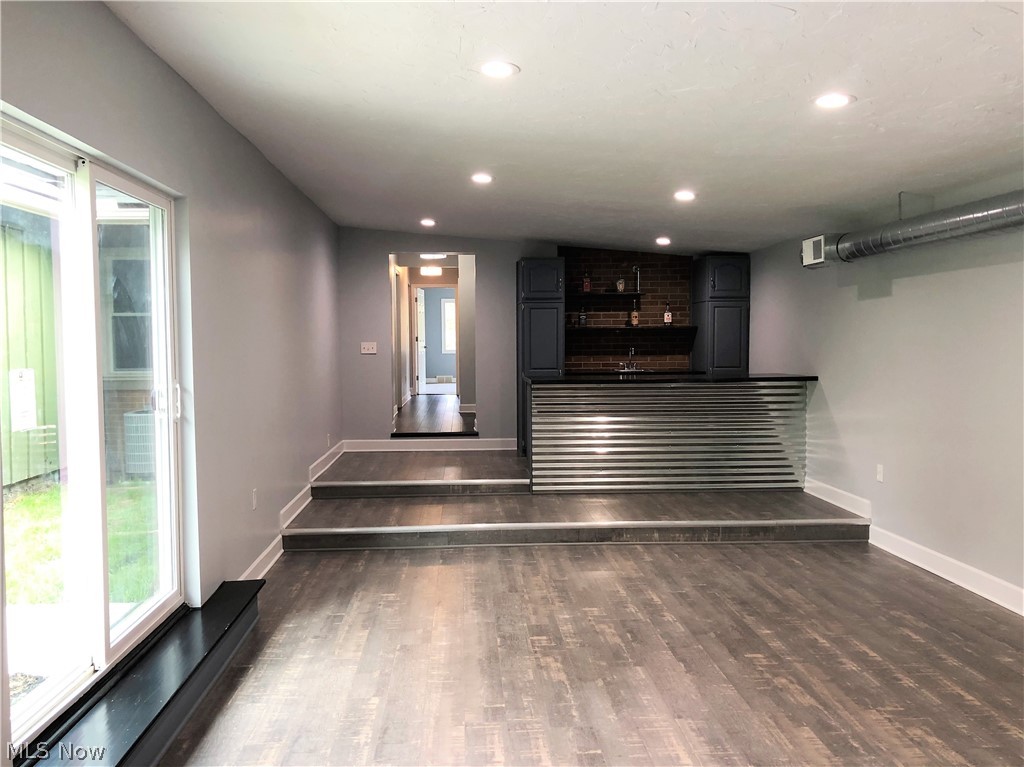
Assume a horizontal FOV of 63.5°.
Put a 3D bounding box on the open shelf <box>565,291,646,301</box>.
[{"bbox_3d":[0.946,-0.949,8.889,0.935,0.035,0.230,0,3,-4],"label":"open shelf"}]

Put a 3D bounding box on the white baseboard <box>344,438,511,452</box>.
[{"bbox_3d":[-0.891,0.673,8.991,1.864,0.125,0.018,0,3,-4],"label":"white baseboard"}]

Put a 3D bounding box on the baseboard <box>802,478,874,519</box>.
[{"bbox_3d":[2.604,0.914,6.705,0.018,0.127,1.147,0,3,-4],"label":"baseboard"}]

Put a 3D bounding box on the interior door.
[{"bbox_3d":[-1.781,-0.828,16.400,0.040,2.030,0.760,0,3,4],"label":"interior door"}]

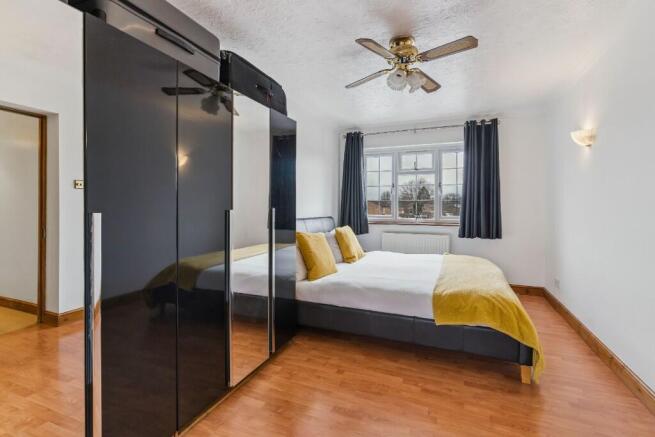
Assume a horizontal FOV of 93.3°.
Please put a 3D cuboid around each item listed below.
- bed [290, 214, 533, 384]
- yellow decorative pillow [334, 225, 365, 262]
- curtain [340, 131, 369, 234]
[{"bbox_3d":[0.711,0.557,3.219,2.140,1.050,1.620,1,3,23],"label":"bed"},{"bbox_3d":[0.265,0.296,3.773,0.150,0.430,0.430,-27,-12,29],"label":"yellow decorative pillow"},{"bbox_3d":[0.414,-0.561,4.976,0.450,1.580,0.140,1,3,23],"label":"curtain"}]

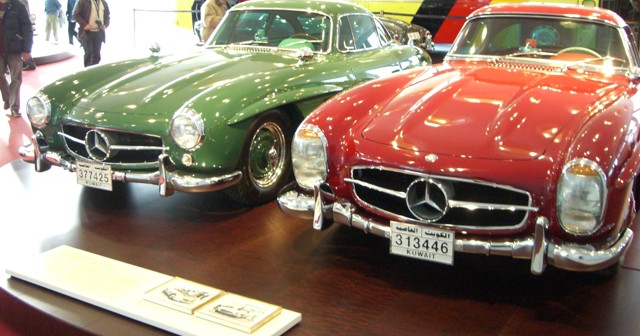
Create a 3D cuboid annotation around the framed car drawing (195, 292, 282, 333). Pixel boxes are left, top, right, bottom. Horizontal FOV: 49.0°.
[{"bbox_3d":[-0.350,0.625,3.038,0.300,0.025,0.220,9,17,30],"label":"framed car drawing"}]

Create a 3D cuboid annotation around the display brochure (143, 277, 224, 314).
[{"bbox_3d":[-0.618,0.581,3.206,0.300,0.025,0.220,9,17,30],"label":"display brochure"}]

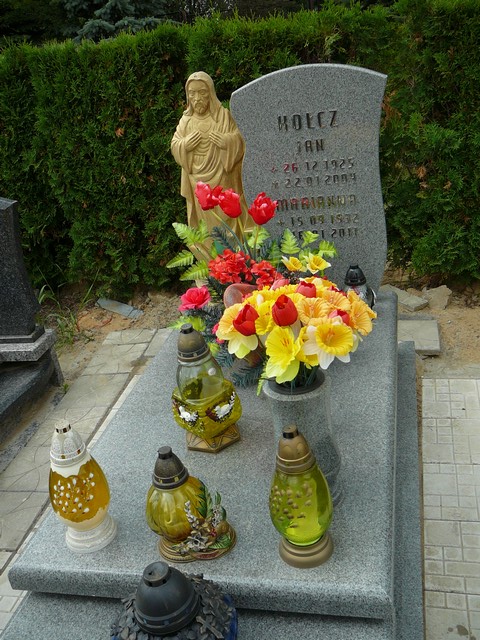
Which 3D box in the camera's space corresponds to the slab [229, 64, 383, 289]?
[{"bbox_3d":[0.281,-0.479,2.398,0.551,0.864,0.080,-2,26,15],"label":"slab"}]

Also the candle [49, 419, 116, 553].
[{"bbox_3d":[-0.373,0.372,1.464,0.127,0.325,0.127,-2,26,15],"label":"candle"}]

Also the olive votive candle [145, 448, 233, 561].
[{"bbox_3d":[-0.121,0.384,1.401,0.176,0.274,0.133,5,29,29],"label":"olive votive candle"}]

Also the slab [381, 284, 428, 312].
[{"bbox_3d":[0.853,-0.110,3.421,0.102,0.045,0.337,-18,26,-18],"label":"slab"}]

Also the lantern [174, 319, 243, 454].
[{"bbox_3d":[-0.106,0.165,1.752,0.180,0.355,0.175,-12,25,-2],"label":"lantern"}]

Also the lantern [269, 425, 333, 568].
[{"bbox_3d":[0.120,0.355,1.329,0.127,0.325,0.127,-2,26,15],"label":"lantern"}]

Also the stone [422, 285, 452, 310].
[{"bbox_3d":[0.892,-0.113,2.912,0.133,0.074,0.170,-7,26,7],"label":"stone"}]

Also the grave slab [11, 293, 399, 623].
[{"bbox_3d":[0.049,0.261,2.015,0.855,0.067,1.473,-2,26,15],"label":"grave slab"}]

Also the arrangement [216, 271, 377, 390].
[{"bbox_3d":[0.115,0.021,1.398,0.350,0.249,0.297,-9,25,2],"label":"arrangement"}]

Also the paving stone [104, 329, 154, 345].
[{"bbox_3d":[-0.545,0.106,3.252,0.249,0.048,0.143,-3,27,16],"label":"paving stone"}]

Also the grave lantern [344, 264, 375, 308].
[{"bbox_3d":[0.402,-0.095,2.263,0.119,0.210,0.119,-7,26,7],"label":"grave lantern"}]

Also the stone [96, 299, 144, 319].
[{"bbox_3d":[-0.653,-0.073,3.472,0.090,0.053,0.360,-29,31,-33],"label":"stone"}]

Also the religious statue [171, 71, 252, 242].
[{"bbox_3d":[-0.073,-0.423,2.378,0.270,0.885,0.191,-2,26,15],"label":"religious statue"}]

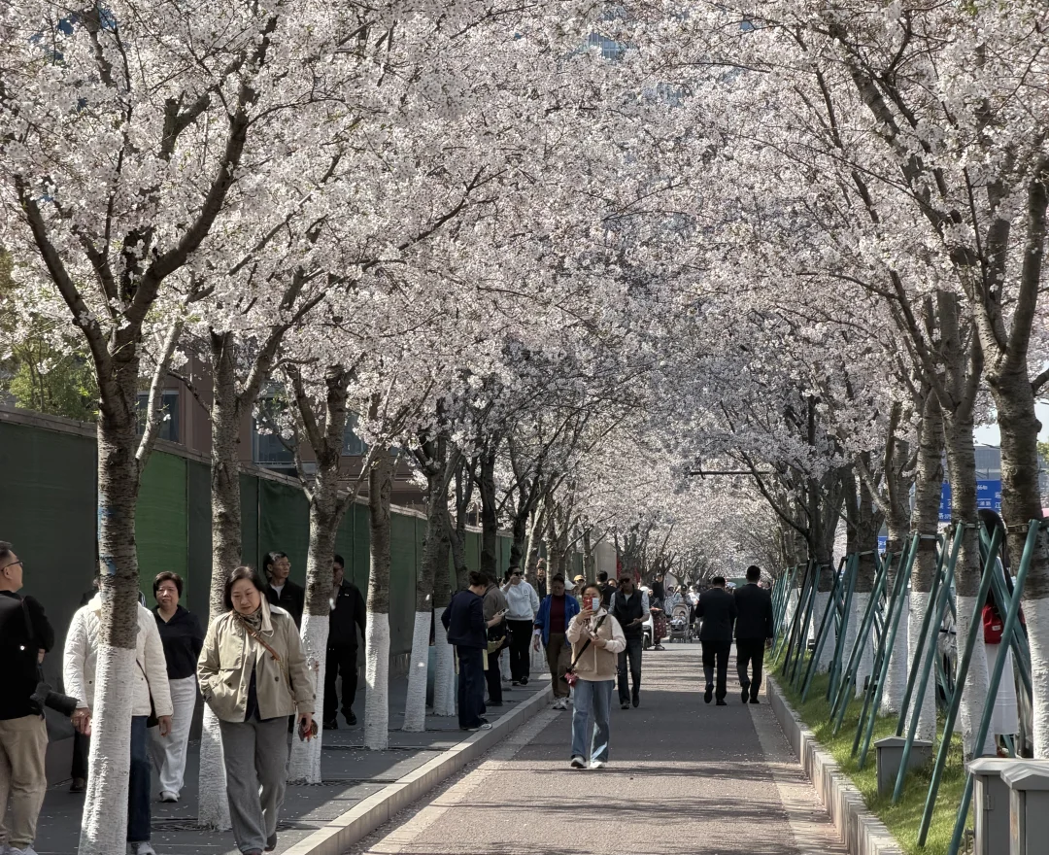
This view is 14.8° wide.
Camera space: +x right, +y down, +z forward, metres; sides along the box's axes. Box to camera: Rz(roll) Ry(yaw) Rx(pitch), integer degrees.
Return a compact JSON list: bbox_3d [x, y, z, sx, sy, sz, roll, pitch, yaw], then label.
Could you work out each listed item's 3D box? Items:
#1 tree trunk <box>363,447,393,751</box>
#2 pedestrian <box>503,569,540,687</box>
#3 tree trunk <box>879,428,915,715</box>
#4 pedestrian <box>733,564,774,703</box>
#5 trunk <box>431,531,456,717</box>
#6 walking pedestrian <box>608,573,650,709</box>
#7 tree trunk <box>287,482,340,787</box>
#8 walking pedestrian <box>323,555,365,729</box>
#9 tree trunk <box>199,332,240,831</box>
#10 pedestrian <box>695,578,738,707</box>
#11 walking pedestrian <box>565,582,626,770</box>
[{"bbox_3d":[-1.249,1.469,34.600,0.260,2.611,0.240,0,-2,3],"label":"tree trunk"},{"bbox_3d":[-0.047,2.818,57.632,0.520,1.670,0.420,0,-2,-5],"label":"pedestrian"},{"bbox_3d":[3.661,1.417,39.700,0.320,2.824,0.290,0,-2,3],"label":"tree trunk"},{"bbox_3d":[2.982,2.683,52.500,0.530,1.803,0.480,0,-2,3],"label":"pedestrian"},{"bbox_3d":[-0.876,2.118,43.500,0.240,1.988,0.230,0,-2,3],"label":"trunk"},{"bbox_3d":[1.343,2.746,52.000,0.530,1.737,0.420,0,-2,6],"label":"walking pedestrian"},{"bbox_3d":[-1.514,1.447,29.000,0.350,2.227,0.280,0,-2,3],"label":"tree trunk"},{"bbox_3d":[-1.833,2.119,40.233,0.520,1.720,0.440,0,-2,7],"label":"walking pedestrian"},{"bbox_3d":[-1.788,0.901,23.700,0.235,2.923,0.215,0,-2,3],"label":"tree trunk"},{"bbox_3d":[2.529,2.796,53.133,0.550,1.690,0.440,0,-2,2],"label":"pedestrian"},{"bbox_3d":[0.621,2.177,35.300,0.510,1.604,0.450,0,-2,2],"label":"walking pedestrian"}]

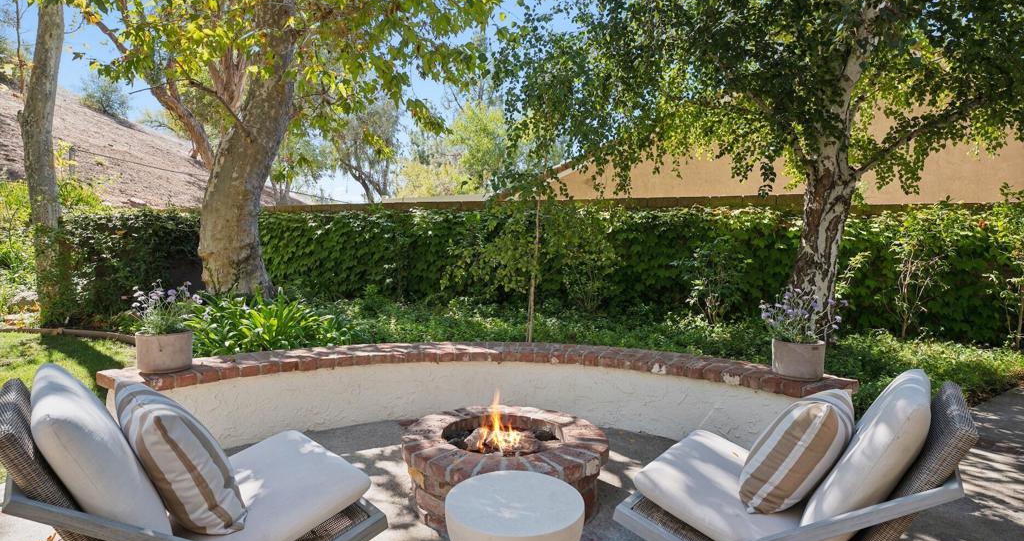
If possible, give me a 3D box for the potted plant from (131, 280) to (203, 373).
[{"bbox_3d":[-1.972,0.312,2.760,0.340,0.490,0.340,0,0,0],"label":"potted plant"}]

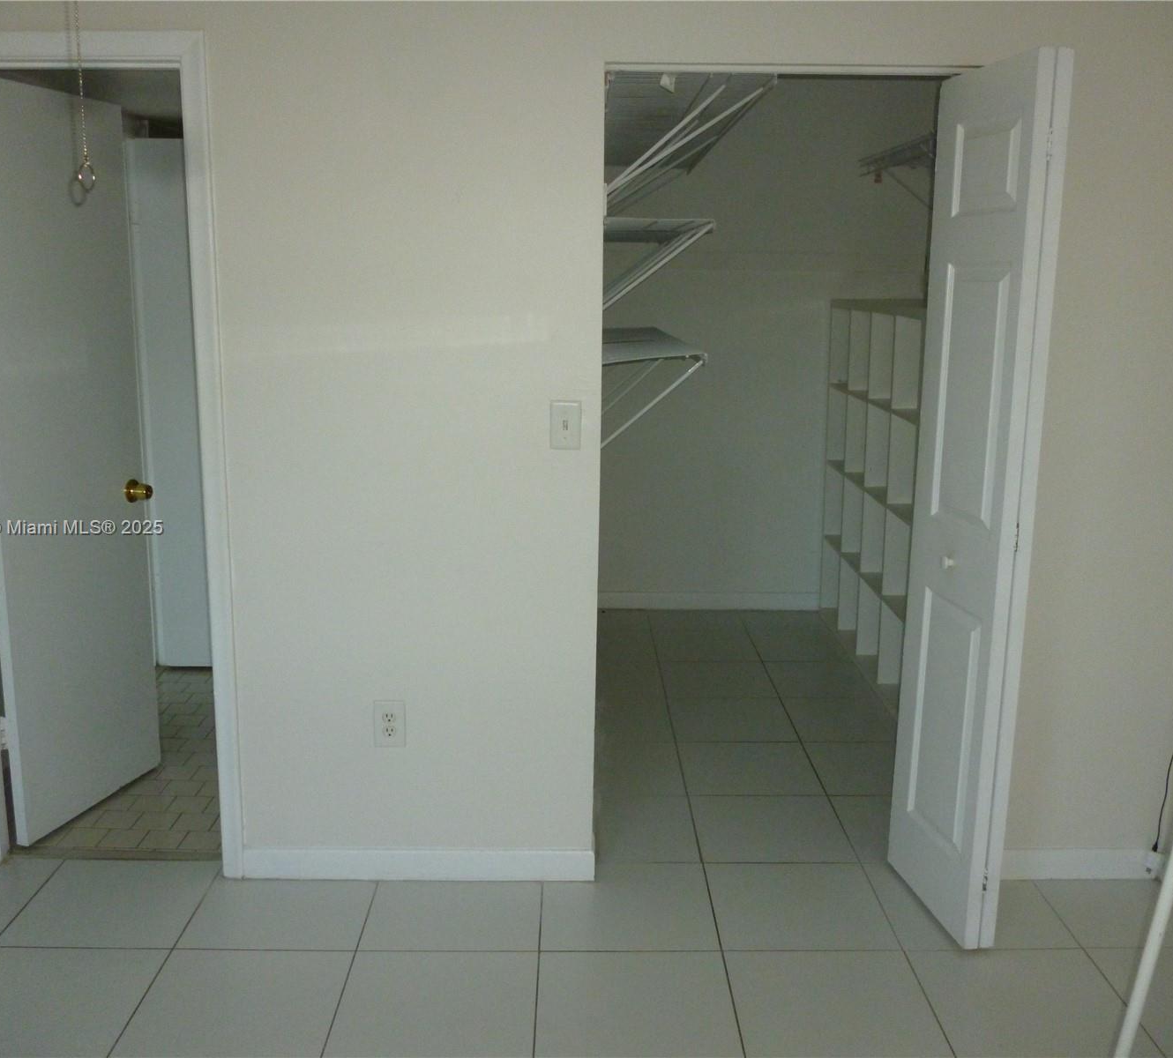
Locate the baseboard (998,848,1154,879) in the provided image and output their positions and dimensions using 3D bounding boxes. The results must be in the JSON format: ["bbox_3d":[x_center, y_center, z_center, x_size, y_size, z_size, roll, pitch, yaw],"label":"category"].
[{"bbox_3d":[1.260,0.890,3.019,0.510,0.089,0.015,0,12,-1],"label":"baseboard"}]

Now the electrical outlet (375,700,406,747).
[{"bbox_3d":[-0.502,0.498,2.917,0.077,0.123,0.010,0,12,-1],"label":"electrical outlet"}]

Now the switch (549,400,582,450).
[{"bbox_3d":[-0.050,-0.251,2.765,0.074,0.118,0.012,0,12,-1],"label":"switch"}]

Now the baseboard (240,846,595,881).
[{"bbox_3d":[-0.435,0.876,2.996,0.915,0.088,0.015,0,12,-1],"label":"baseboard"}]

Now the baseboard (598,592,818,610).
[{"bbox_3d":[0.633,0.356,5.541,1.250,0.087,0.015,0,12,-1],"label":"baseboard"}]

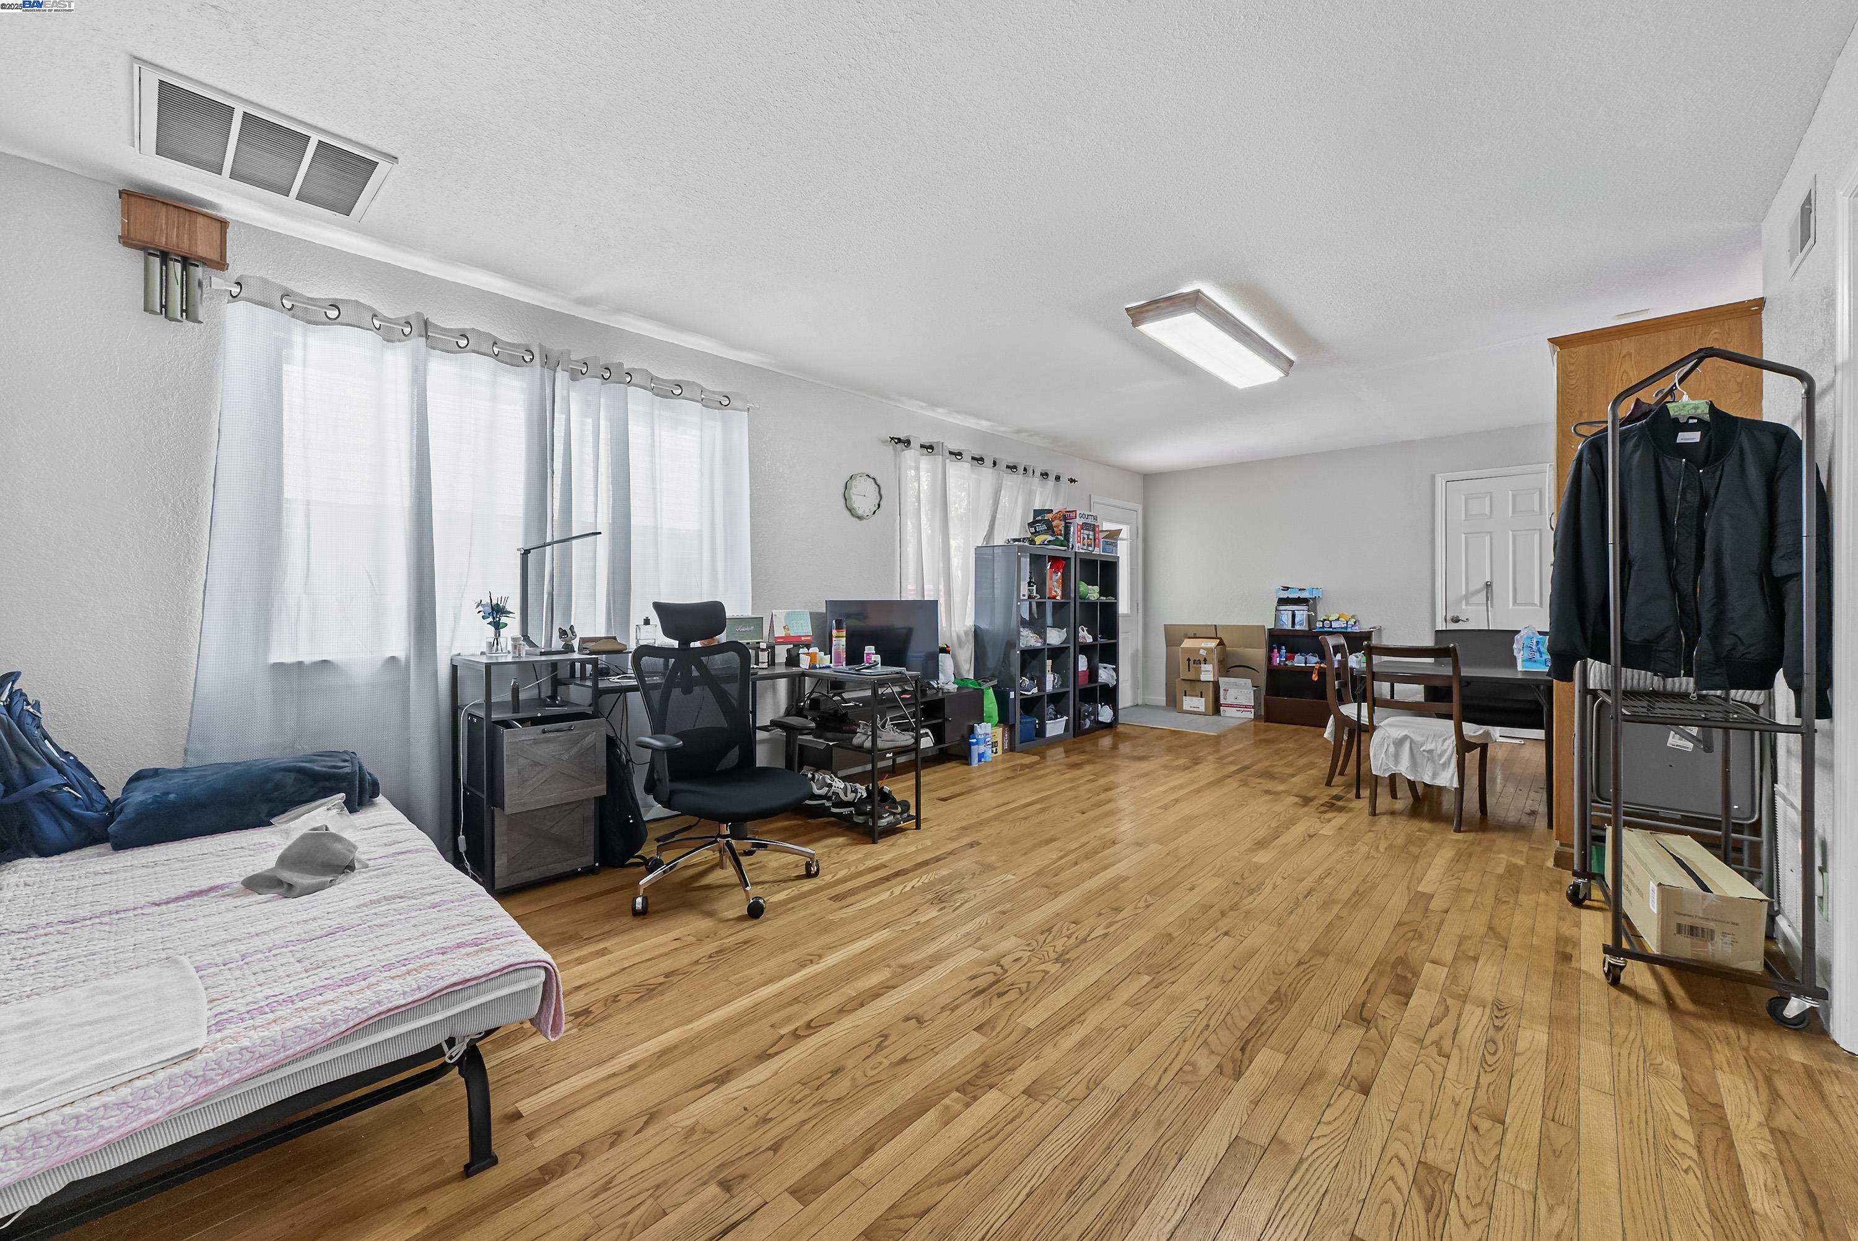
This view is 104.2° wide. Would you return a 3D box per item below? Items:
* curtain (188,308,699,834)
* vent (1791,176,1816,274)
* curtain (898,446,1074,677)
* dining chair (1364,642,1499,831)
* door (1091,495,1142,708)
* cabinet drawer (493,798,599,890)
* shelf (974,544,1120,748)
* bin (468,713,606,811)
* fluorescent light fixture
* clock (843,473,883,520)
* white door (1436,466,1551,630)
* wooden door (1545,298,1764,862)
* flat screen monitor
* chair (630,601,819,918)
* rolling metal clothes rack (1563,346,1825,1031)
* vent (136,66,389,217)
[{"bbox_3d":[-1.697,-0.116,3.061,0.130,2.100,2.050,0,1,42],"label":"curtain"},{"bbox_3d":[2.589,-1.154,2.154,0.020,0.200,0.340,1,1,42],"label":"vent"},{"bbox_3d":[0.505,-0.197,5.505,0.130,2.060,2.120,0,1,42],"label":"curtain"},{"bbox_3d":[2.541,0.552,3.631,0.520,0.860,0.450,-1,1,-41],"label":"dining chair"},{"bbox_3d":[1.884,-0.121,7.171,0.080,2.070,1.000,0,1,42],"label":"door"},{"bbox_3d":[-1.574,0.836,2.897,0.360,0.290,0.340,-1,1,-45],"label":"cabinet drawer"},{"bbox_3d":[1.008,0.199,5.881,0.390,1.480,1.530,0,1,42],"label":"shelf"},{"bbox_3d":[-1.545,0.541,2.855,0.420,0.315,0.360,1,1,42],"label":"bin"},{"bbox_3d":[1.465,-1.386,3.685,0.350,0.090,1.310,0,1,42],"label":"fluorescent light fixture"},{"bbox_3d":[-0.433,-0.815,4.726,0.045,0.310,0.310,1,1,42],"label":"clock"},{"bbox_3d":[4.521,-0.129,5.709,0.870,2.130,0.080,1,1,42],"label":"white door"},{"bbox_3d":[2.755,-0.066,2.770,0.580,2.140,0.070,1,1,42],"label":"wooden door"},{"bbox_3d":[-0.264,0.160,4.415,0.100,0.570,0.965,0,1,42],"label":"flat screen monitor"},{"bbox_3d":[-0.782,0.464,2.746,0.670,1.090,0.670,1,2,44],"label":"chair"},{"bbox_3d":[2.247,0.141,2.153,0.410,1.740,0.690,1,1,36],"label":"rolling metal clothes rack"},{"bbox_3d":[-1.976,-1.375,2.158,0.540,0.030,0.540,0,1,42],"label":"vent"}]

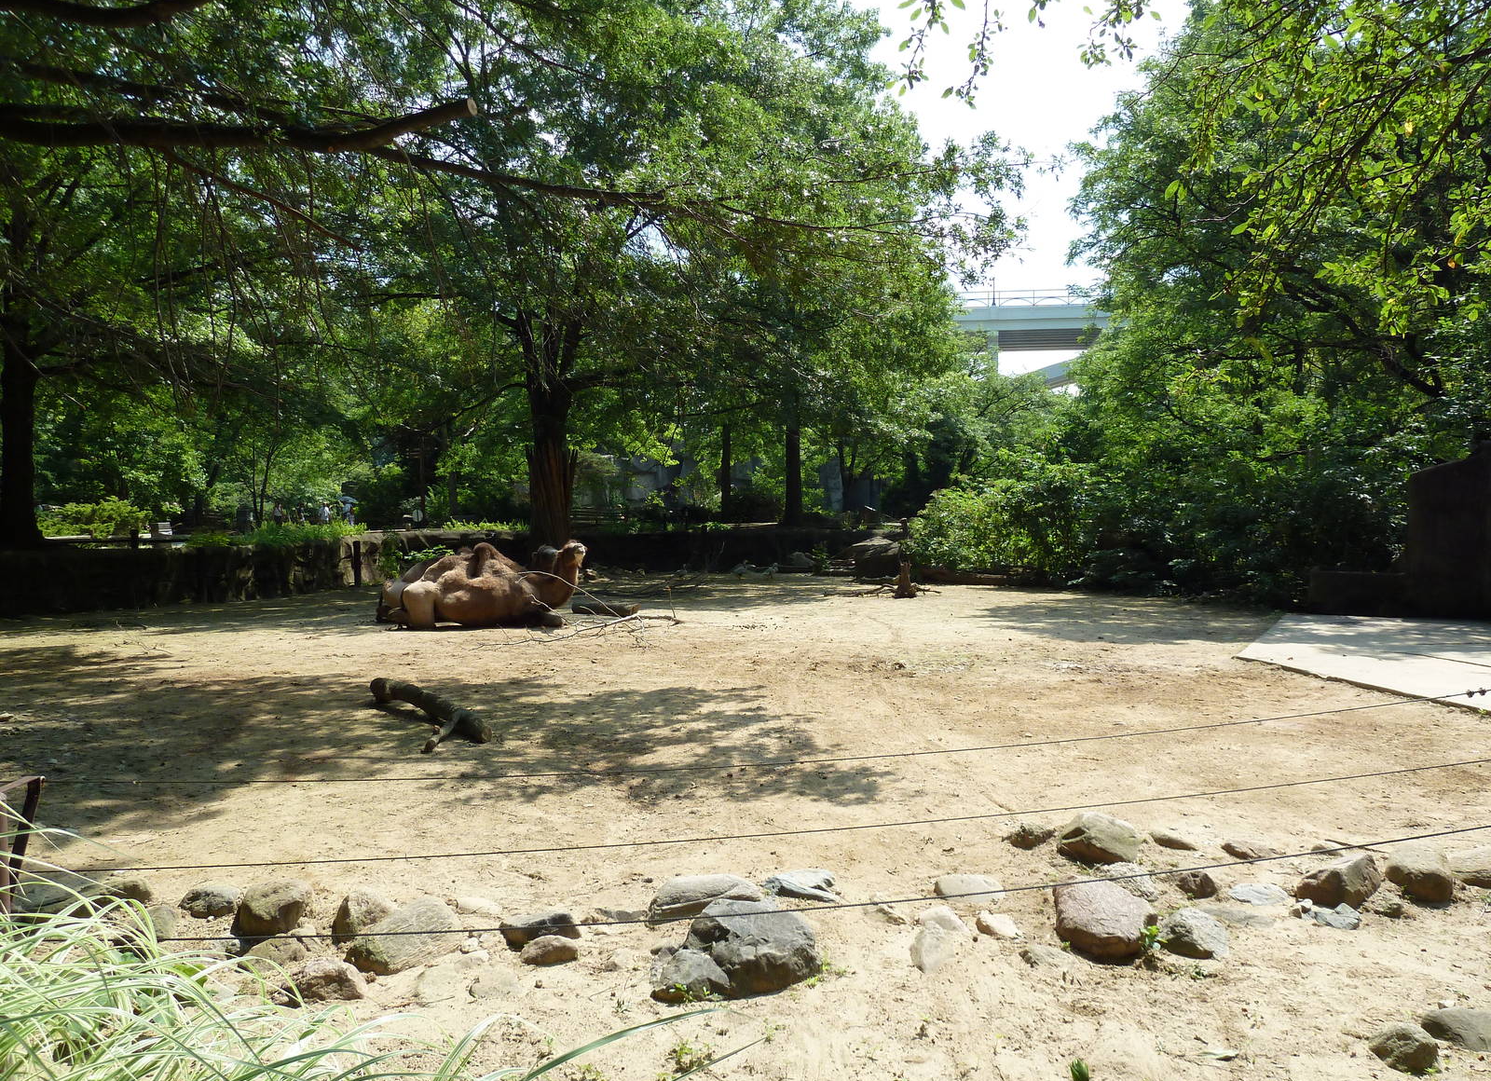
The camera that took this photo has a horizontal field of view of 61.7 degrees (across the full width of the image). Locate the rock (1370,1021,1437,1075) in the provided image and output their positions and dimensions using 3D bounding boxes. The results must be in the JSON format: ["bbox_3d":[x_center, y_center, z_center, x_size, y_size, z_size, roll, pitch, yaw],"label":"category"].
[{"bbox_3d":[2.176,1.653,4.126,0.225,0.140,0.190,0,2,0],"label":"rock"}]

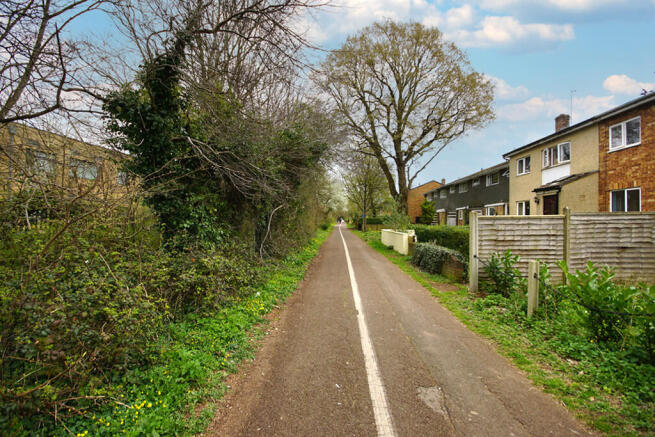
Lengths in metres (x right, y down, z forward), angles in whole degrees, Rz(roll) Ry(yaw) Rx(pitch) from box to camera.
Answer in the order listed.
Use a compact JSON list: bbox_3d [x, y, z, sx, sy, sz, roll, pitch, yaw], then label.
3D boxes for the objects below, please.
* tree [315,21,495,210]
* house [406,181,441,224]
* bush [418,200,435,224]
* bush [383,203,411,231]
[{"bbox_3d":[6.900,-8.300,26.000,16.300,19.800,15.800,0,0,0],"label":"tree"},{"bbox_3d":[16.600,-1.900,45.500,8.600,7.000,8.500,0,0,6],"label":"house"},{"bbox_3d":[10.600,-0.100,29.200,1.750,3.400,1.750,0,0,0],"label":"bush"},{"bbox_3d":[4.200,0.420,16.700,1.750,2.300,1.700,0,0,0],"label":"bush"}]

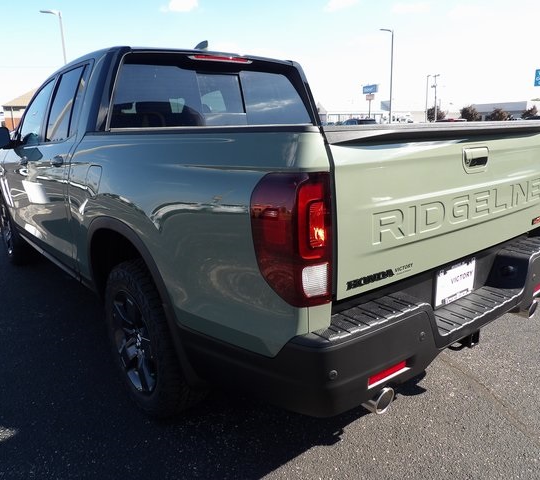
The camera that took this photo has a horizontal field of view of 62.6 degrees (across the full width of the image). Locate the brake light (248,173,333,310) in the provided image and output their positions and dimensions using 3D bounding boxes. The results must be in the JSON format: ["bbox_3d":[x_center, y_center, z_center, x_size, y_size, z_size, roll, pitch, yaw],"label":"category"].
[{"bbox_3d":[0.064,0.002,1.219,0.175,0.365,0.195,-12,18,-38],"label":"brake light"}]

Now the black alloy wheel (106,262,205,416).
[{"bbox_3d":[-0.547,0.449,2.117,0.245,0.740,0.740,-12,18,-38],"label":"black alloy wheel"}]

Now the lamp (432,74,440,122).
[{"bbox_3d":[23.900,-19.026,63.425,1.000,8.500,0.400,2,14,10],"label":"lamp"}]

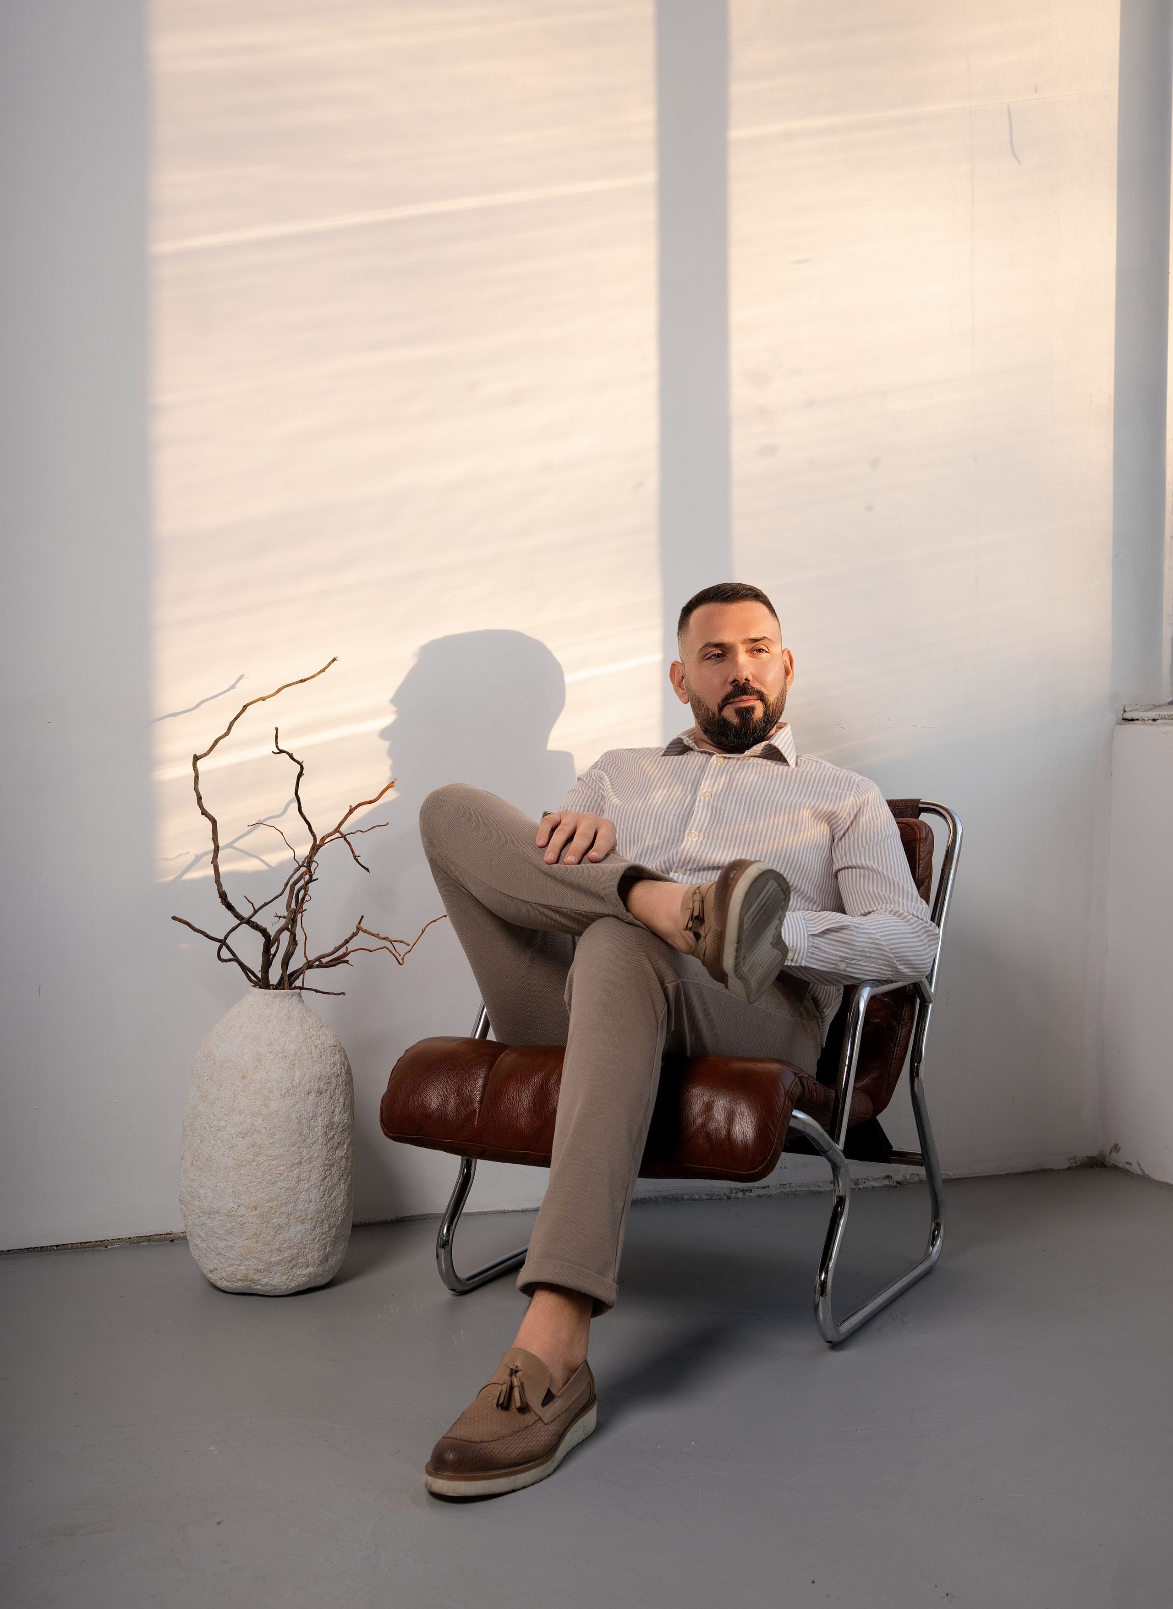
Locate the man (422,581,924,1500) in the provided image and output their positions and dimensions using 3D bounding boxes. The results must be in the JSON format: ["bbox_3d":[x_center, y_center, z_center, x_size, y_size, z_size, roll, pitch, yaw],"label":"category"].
[{"bbox_3d":[0.033,0.209,2.825,0.651,1.069,1.213,1,3,25],"label":"man"}]

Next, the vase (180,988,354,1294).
[{"bbox_3d":[-0.488,0.507,3.135,0.267,0.446,0.267,0,3,0],"label":"vase"}]

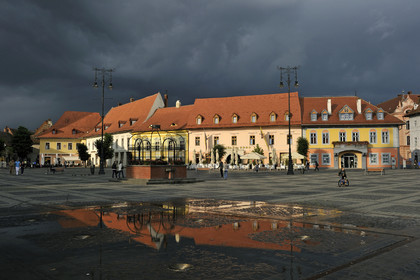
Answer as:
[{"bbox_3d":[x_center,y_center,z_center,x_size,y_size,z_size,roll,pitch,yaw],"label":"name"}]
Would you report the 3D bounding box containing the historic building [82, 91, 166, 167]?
[{"bbox_3d":[-24.476,-1.875,116.037,16.000,20.400,31.600,3,-4,-40],"label":"historic building"}]

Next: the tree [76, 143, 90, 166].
[{"bbox_3d":[-31.854,3.832,93.934,3.600,6.400,3.600,0,-3,0],"label":"tree"}]

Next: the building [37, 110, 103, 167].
[{"bbox_3d":[-46.633,-0.102,124.326,15.690,18.300,15.000,1,-3,-12],"label":"building"}]

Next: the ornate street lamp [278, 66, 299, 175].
[{"bbox_3d":[9.690,-2.263,45.702,2.500,13.100,0.800,0,-3,0],"label":"ornate street lamp"}]

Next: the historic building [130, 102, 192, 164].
[{"bbox_3d":[-9.965,-0.765,101.183,17.200,16.200,13.000,-2,-4,28],"label":"historic building"}]

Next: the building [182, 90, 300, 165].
[{"bbox_3d":[9.909,-2.046,93.623,27.090,17.900,15.000,-1,-3,21],"label":"building"}]

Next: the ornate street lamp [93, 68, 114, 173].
[{"bbox_3d":[-13.434,-2.377,47.211,2.500,13.500,0.800,0,-3,-8],"label":"ornate street lamp"}]

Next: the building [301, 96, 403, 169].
[{"bbox_3d":[31.406,-1.619,87.909,20.660,16.400,15.000,0,-3,7],"label":"building"}]

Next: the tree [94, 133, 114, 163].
[{"bbox_3d":[-22.222,2.275,77.996,4.300,7.600,4.300,0,-3,0],"label":"tree"}]

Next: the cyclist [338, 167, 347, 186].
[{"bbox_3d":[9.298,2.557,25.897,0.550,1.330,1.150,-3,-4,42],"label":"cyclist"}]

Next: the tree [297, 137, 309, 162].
[{"bbox_3d":[18.167,2.511,72.975,2.400,6.500,2.400,0,-3,0],"label":"tree"}]

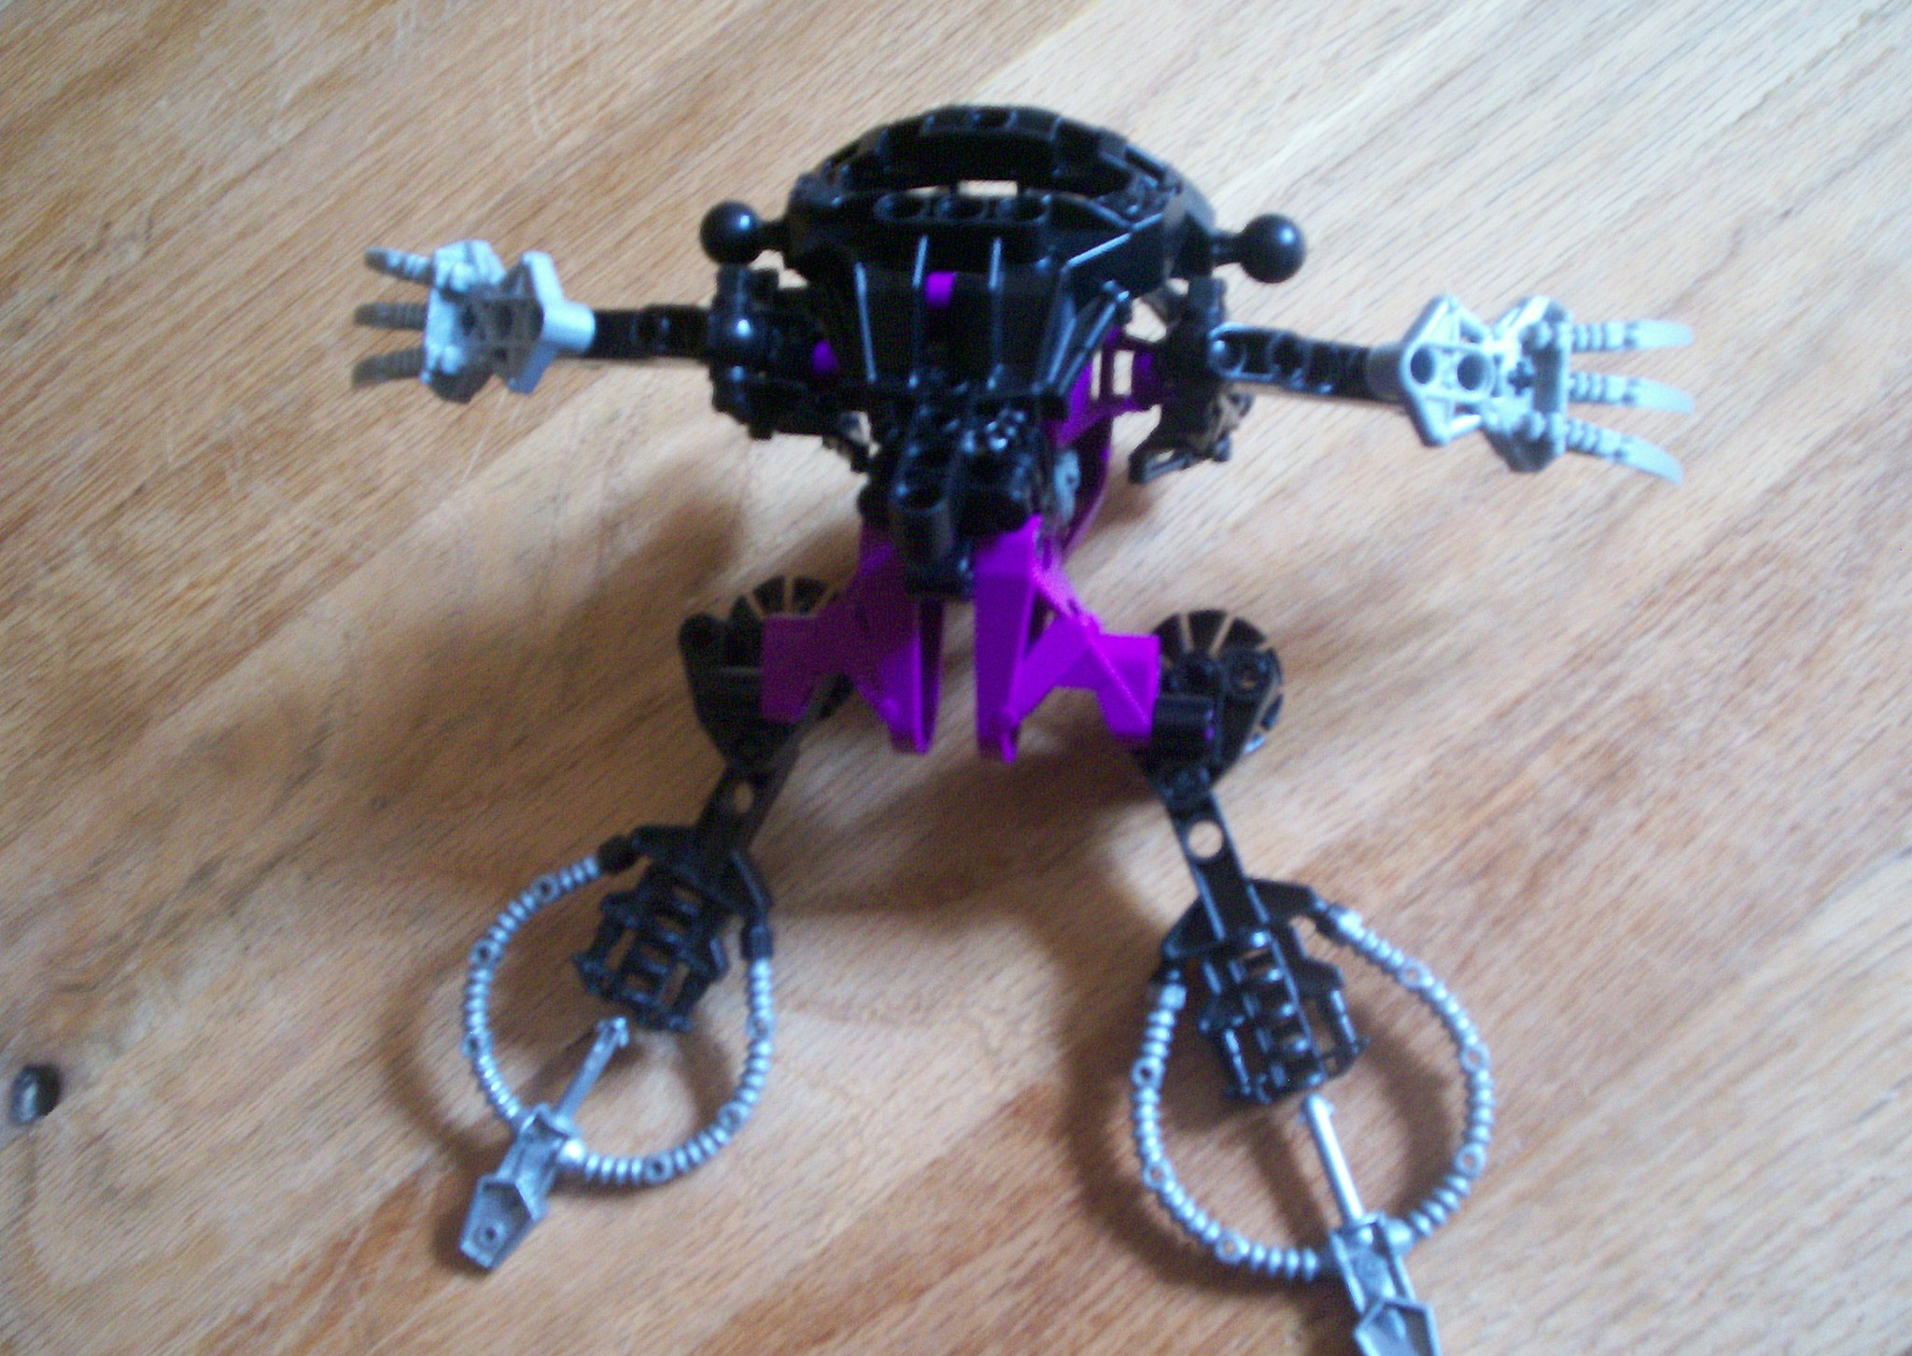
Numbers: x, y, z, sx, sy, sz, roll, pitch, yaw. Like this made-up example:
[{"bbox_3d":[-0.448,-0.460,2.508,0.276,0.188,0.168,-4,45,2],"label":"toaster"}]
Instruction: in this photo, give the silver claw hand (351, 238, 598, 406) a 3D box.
[{"bbox_3d":[-0.078,-0.058,0.320,0.048,0.015,0.026,8,74,30],"label":"silver claw hand"}]

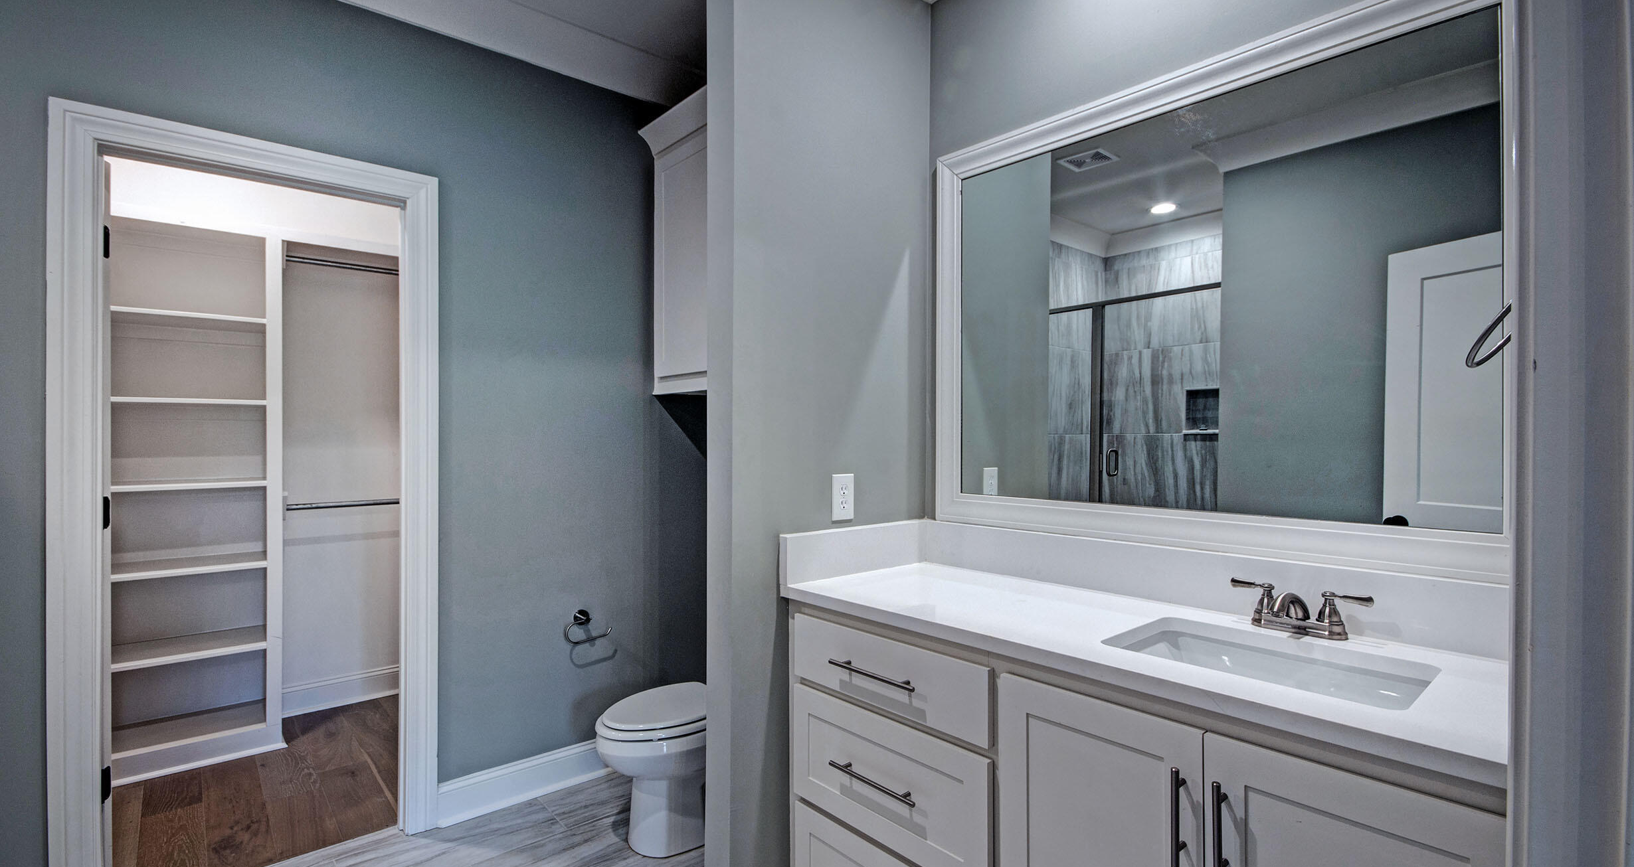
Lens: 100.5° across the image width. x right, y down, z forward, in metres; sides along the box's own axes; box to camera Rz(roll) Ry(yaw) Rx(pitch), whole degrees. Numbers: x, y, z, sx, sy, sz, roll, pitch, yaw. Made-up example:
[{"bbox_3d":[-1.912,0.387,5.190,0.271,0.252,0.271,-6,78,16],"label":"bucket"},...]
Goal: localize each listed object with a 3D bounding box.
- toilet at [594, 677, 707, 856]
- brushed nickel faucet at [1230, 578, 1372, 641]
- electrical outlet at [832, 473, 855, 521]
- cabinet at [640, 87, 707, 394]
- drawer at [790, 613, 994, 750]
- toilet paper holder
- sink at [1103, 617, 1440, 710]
[{"bbox_3d":[-0.393,0.930,2.274,0.740,0.740,0.430,0,0,-41],"label":"toilet"},{"bbox_3d":[0.884,0.338,1.272,0.175,0.090,0.227,0,0,-43],"label":"brushed nickel faucet"},{"bbox_3d":[0.079,0.176,1.845,0.079,0.124,0.010,0,0,-40],"label":"electrical outlet"},{"bbox_3d":[-0.242,-0.690,2.480,0.330,1.065,1.040,0,0,-41],"label":"cabinet"},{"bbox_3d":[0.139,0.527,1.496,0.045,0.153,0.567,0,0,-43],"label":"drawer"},{"bbox_3d":[-0.858,0.729,2.559,0.180,0.118,0.080,0,0,-40],"label":"toilet paper holder"},{"bbox_3d":[0.758,0.455,1.166,0.280,0.150,0.450,0,0,-43],"label":"sink"}]

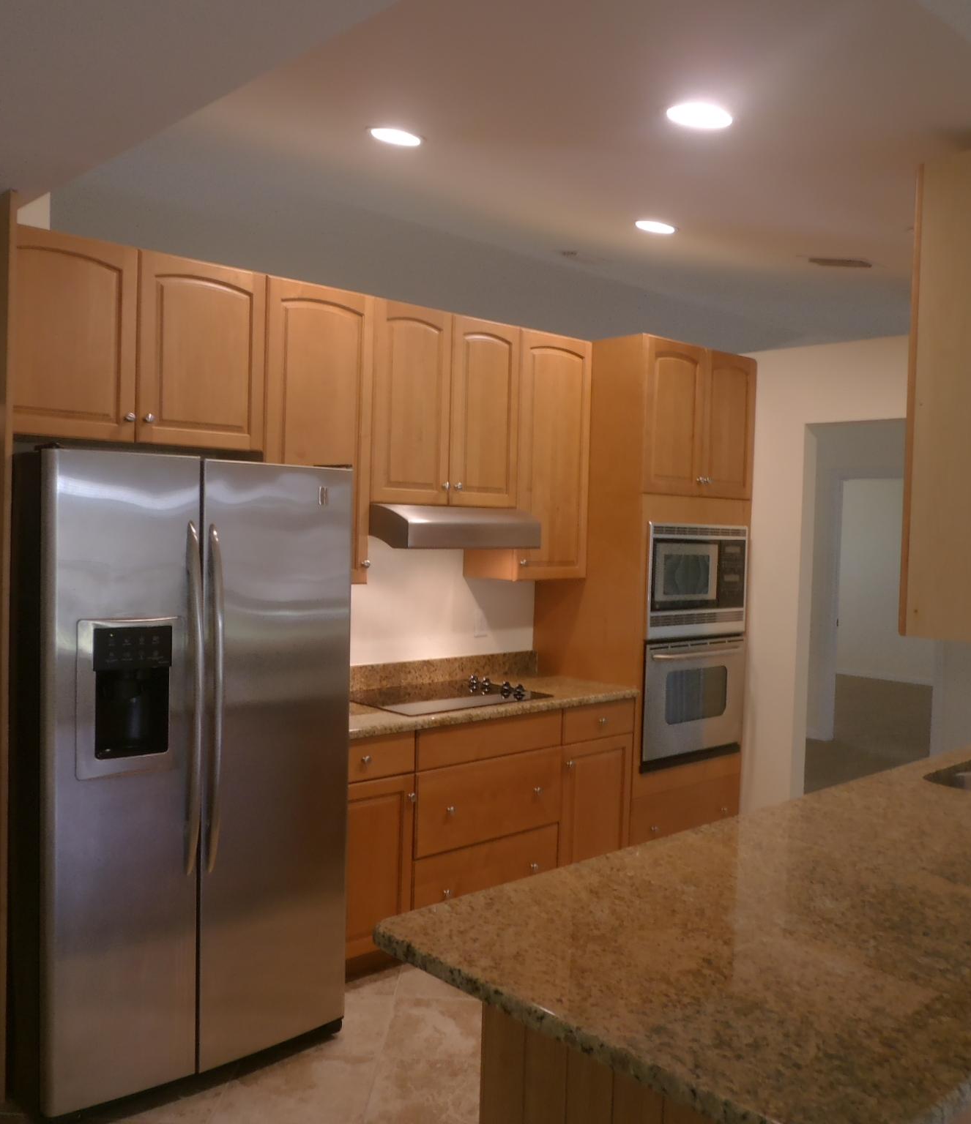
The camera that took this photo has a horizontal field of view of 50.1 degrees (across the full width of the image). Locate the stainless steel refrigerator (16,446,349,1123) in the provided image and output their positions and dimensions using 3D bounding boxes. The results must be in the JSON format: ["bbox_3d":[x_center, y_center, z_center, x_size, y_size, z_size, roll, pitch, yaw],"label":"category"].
[{"bbox_3d":[-1.026,0.586,3.190,0.912,1.775,0.890,-1,3,-43],"label":"stainless steel refrigerator"}]

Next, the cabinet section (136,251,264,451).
[{"bbox_3d":[-1.035,-0.686,3.539,0.459,0.600,0.318,-1,3,-43],"label":"cabinet section"}]

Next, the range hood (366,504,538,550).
[{"bbox_3d":[-0.205,-0.146,4.248,0.745,0.169,0.490,-1,3,-43],"label":"range hood"}]

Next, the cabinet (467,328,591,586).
[{"bbox_3d":[0.196,-0.466,4.709,0.455,1.073,0.330,-1,3,-43],"label":"cabinet"}]

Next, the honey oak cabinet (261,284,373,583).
[{"bbox_3d":[-0.708,-0.458,3.878,0.459,1.073,0.330,-1,3,-43],"label":"honey oak cabinet"}]

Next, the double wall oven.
[{"bbox_3d":[0.783,0.369,5.027,0.756,1.105,0.623,-1,3,-43],"label":"double wall oven"}]

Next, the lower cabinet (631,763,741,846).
[{"bbox_3d":[0.751,1.169,5.080,0.838,0.340,0.603,-1,3,-43],"label":"lower cabinet"}]

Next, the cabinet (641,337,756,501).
[{"bbox_3d":[0.787,-0.656,5.037,0.857,0.690,0.633,-1,3,-43],"label":"cabinet"}]

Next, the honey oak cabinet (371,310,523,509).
[{"bbox_3d":[-0.252,-0.616,4.289,0.770,0.765,0.330,-1,3,-43],"label":"honey oak cabinet"}]

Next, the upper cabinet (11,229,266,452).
[{"bbox_3d":[-1.208,-0.687,3.405,0.915,0.605,0.330,-1,3,-43],"label":"upper cabinet"}]

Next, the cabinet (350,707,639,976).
[{"bbox_3d":[-0.183,1.024,4.237,1.677,0.866,0.625,-1,3,-43],"label":"cabinet"}]

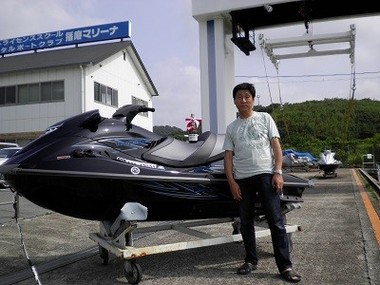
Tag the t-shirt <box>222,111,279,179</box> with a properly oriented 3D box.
[{"bbox_3d":[0.540,0.030,3.360,0.500,0.590,0.270,-4,-2,10],"label":"t-shirt"}]

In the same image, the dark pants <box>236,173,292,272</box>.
[{"bbox_3d":[0.635,0.660,3.330,0.450,0.850,0.380,-2,-2,10],"label":"dark pants"}]

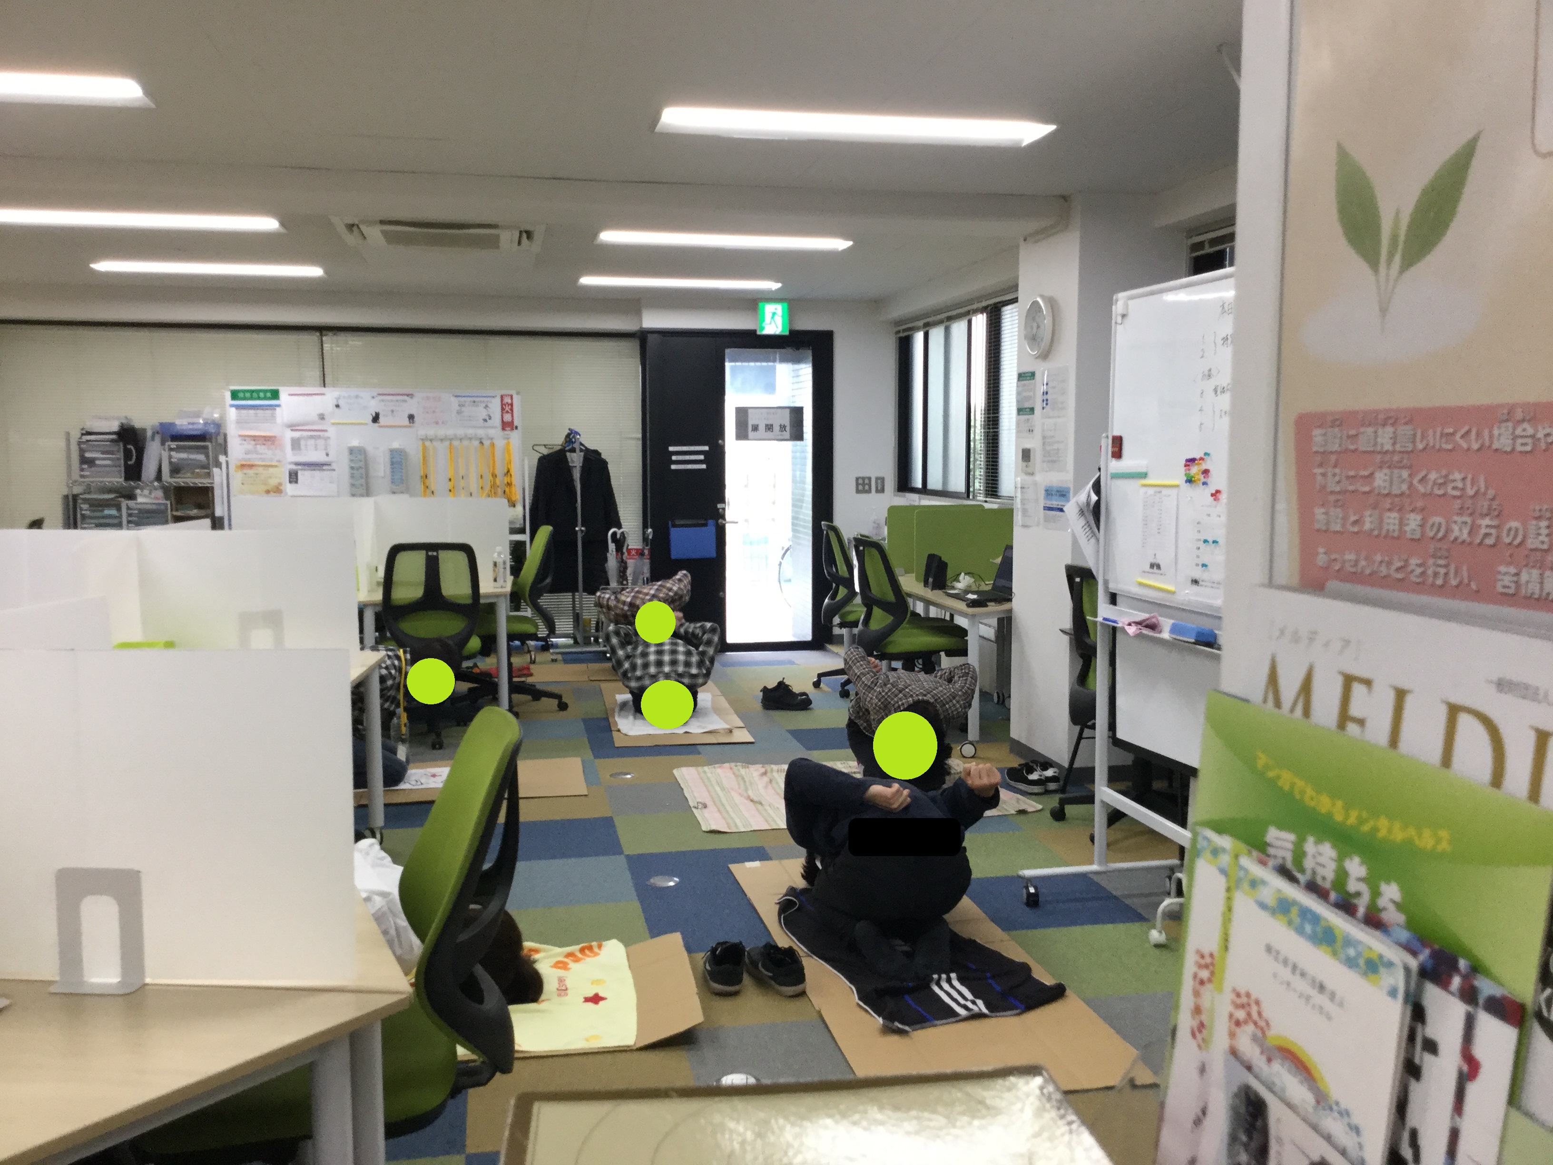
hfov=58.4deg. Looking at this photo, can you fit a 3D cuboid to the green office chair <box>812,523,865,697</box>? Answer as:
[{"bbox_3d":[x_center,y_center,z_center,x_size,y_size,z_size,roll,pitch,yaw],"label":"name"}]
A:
[{"bbox_3d":[0.557,0.144,8.129,0.640,0.980,0.640,-1,6,-11],"label":"green office chair"}]

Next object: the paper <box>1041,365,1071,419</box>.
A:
[{"bbox_3d":[1.177,-0.805,5.895,0.008,0.212,0.297,-1,6,-11],"label":"paper"}]

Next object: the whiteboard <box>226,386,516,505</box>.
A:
[{"bbox_3d":[-2.488,-0.758,8.751,1.800,0.920,0.060,-1,6,-15],"label":"whiteboard"}]

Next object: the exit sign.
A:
[{"bbox_3d":[-0.024,-1.833,9.658,0.222,0.240,0.060,-1,6,-11],"label":"exit sign"}]

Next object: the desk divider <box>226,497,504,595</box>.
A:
[{"bbox_3d":[-2.157,-0.207,7.293,1.660,0.470,0.030,2,6,17],"label":"desk divider"}]

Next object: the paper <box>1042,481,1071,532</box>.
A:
[{"bbox_3d":[1.206,-0.329,5.972,0.005,0.210,0.297,-1,6,-11],"label":"paper"}]

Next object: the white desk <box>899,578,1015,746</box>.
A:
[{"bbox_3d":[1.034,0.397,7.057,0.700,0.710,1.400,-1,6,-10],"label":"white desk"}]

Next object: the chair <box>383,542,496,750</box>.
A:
[{"bbox_3d":[-1.678,0.279,6.833,0.600,0.975,0.620,-1,6,-13],"label":"chair"}]

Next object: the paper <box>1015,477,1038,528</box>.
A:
[{"bbox_3d":[1.132,-0.361,6.295,0.006,0.215,0.285,-1,6,-11],"label":"paper"}]

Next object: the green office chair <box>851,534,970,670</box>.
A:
[{"bbox_3d":[0.689,0.274,6.881,0.620,0.975,0.600,-1,6,-11],"label":"green office chair"}]

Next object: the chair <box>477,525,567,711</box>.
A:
[{"bbox_3d":[-1.453,0.194,7.521,0.600,1.000,0.580,-1,6,-11],"label":"chair"}]

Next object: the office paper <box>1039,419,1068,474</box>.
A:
[{"bbox_3d":[1.192,-0.582,5.976,0.006,0.215,0.285,-1,6,-11],"label":"office paper"}]

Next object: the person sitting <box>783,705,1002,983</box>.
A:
[{"bbox_3d":[0.326,0.723,4.061,0.630,0.620,0.720,-2,6,-19],"label":"person sitting"}]

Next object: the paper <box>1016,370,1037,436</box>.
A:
[{"bbox_3d":[1.133,-0.801,6.289,0.005,0.297,0.210,-1,6,-11],"label":"paper"}]

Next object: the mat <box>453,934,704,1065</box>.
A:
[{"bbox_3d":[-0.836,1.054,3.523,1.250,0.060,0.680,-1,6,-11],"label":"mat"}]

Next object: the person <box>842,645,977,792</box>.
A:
[{"bbox_3d":[0.543,0.559,6.111,0.580,0.560,0.850,0,6,0],"label":"person"}]

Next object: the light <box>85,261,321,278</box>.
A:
[{"bbox_3d":[-3.325,-1.841,8.200,1.260,0.070,0.300,-1,6,-11],"label":"light"}]

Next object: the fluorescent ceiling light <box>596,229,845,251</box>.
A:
[{"bbox_3d":[-0.259,-1.714,6.972,1.260,0.070,0.300,-1,6,-11],"label":"fluorescent ceiling light"}]

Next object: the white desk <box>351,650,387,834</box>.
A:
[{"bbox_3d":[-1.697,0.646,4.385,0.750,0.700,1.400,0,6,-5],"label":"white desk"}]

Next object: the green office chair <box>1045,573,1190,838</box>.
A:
[{"bbox_3d":[1.376,0.436,5.217,0.630,0.970,0.630,-1,6,-11],"label":"green office chair"}]

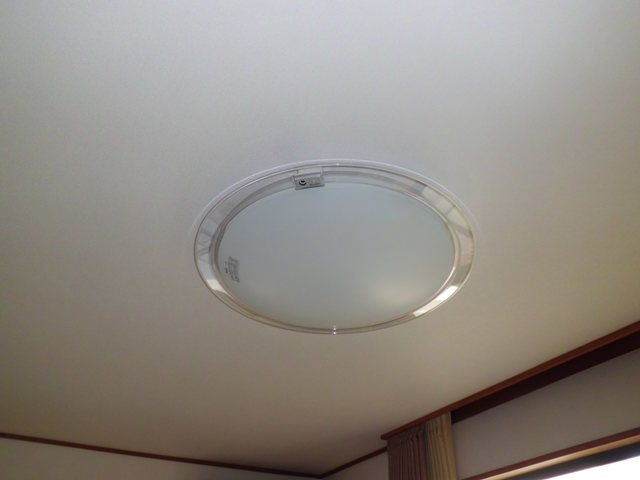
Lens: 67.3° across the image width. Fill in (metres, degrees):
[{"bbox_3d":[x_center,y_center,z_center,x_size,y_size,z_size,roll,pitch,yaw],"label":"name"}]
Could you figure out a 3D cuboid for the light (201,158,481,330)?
[{"bbox_3d":[0.034,0.074,1.130,0.650,0.100,0.650,0,-39,0],"label":"light"}]

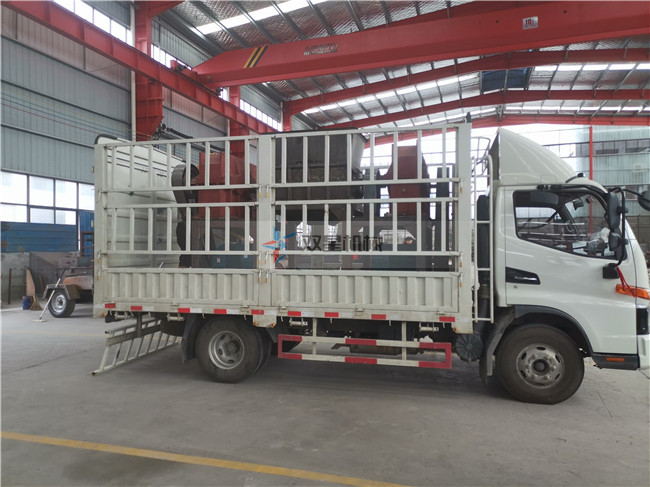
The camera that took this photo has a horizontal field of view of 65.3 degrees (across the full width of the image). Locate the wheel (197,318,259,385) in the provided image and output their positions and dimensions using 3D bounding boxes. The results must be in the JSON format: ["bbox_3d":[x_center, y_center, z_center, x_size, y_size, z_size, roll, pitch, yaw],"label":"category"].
[{"bbox_3d":[-1.098,1.194,5.832,0.775,0.775,0.210,0,-1,14],"label":"wheel"}]

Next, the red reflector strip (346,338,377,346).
[{"bbox_3d":[0.379,1.028,5.277,0.324,0.054,0.025,0,-1,14],"label":"red reflector strip"}]

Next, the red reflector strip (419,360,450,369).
[{"bbox_3d":[1.110,1.222,5.097,0.318,0.054,0.025,0,-1,14],"label":"red reflector strip"}]

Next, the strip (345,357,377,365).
[{"bbox_3d":[0.380,1.217,5.274,0.337,0.054,0.025,0,-1,14],"label":"strip"}]

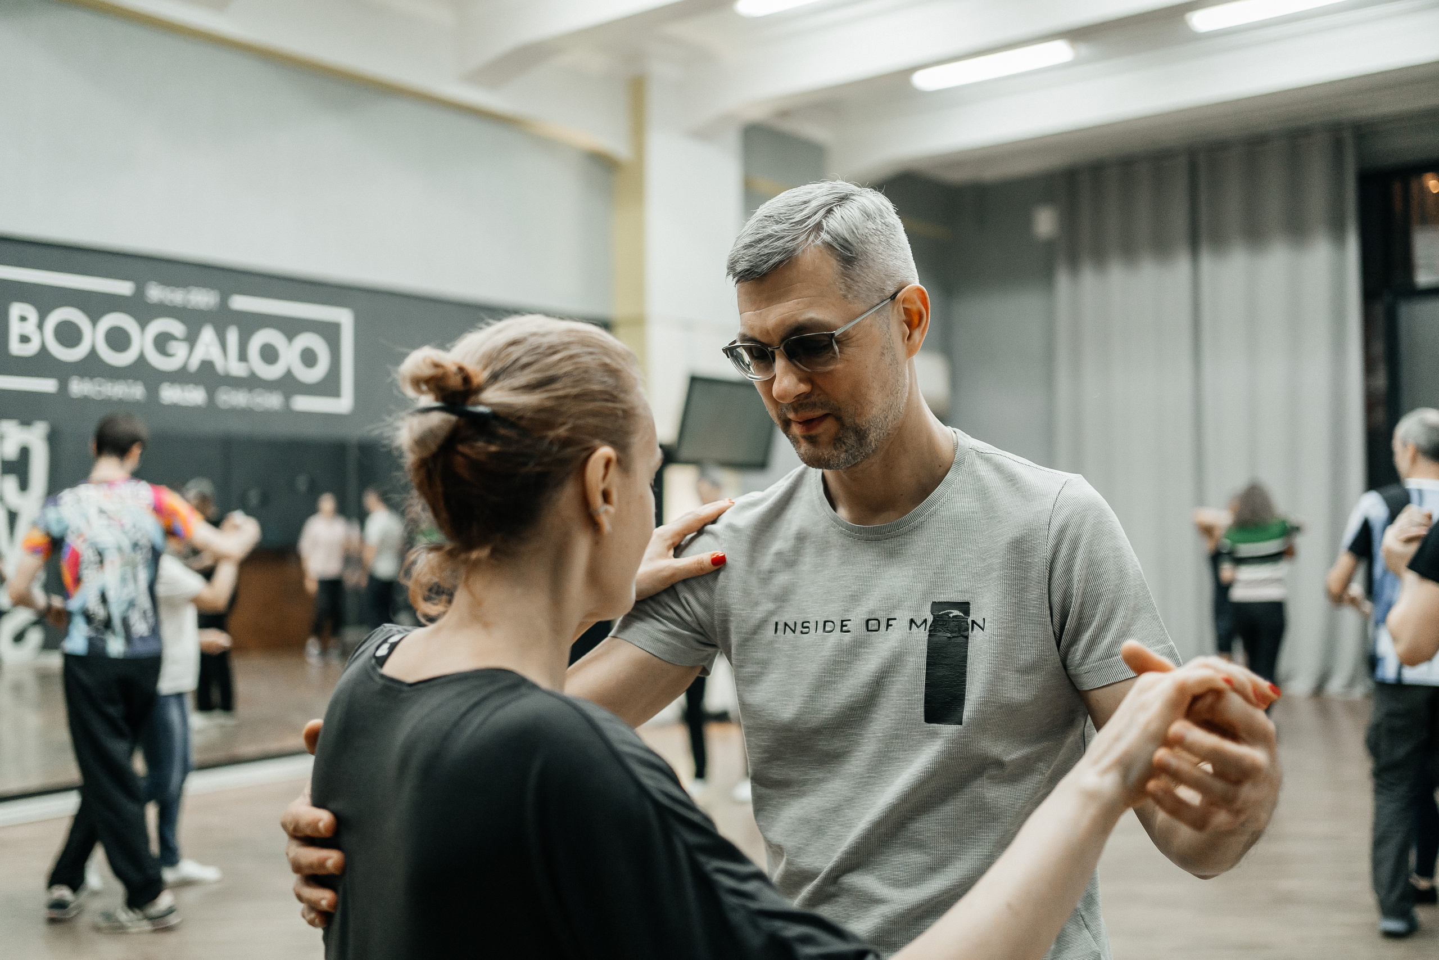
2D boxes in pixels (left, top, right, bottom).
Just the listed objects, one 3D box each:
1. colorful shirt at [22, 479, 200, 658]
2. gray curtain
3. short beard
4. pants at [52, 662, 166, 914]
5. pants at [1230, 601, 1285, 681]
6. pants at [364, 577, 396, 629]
[{"bbox_3d":[-2.089,0.303,4.800,0.550,0.620,0.330,0,-1,-5],"label":"colorful shirt"},{"bbox_3d":[3.878,-0.499,11.335,2.500,4.300,0.220,-1,-1,41],"label":"gray curtain"},{"bbox_3d":[0.101,-0.071,1.321,0.145,0.110,0.105,-4,17,41],"label":"short beard"},{"bbox_3d":[-2.100,1.012,4.800,0.380,0.900,0.350,0,-1,-7],"label":"pants"},{"bbox_3d":[3.286,1.125,8.600,0.340,0.880,0.270,0,-1,-3],"label":"pants"},{"bbox_3d":[-3.150,1.202,13.000,0.300,0.860,0.360,1,-1,-25],"label":"pants"}]

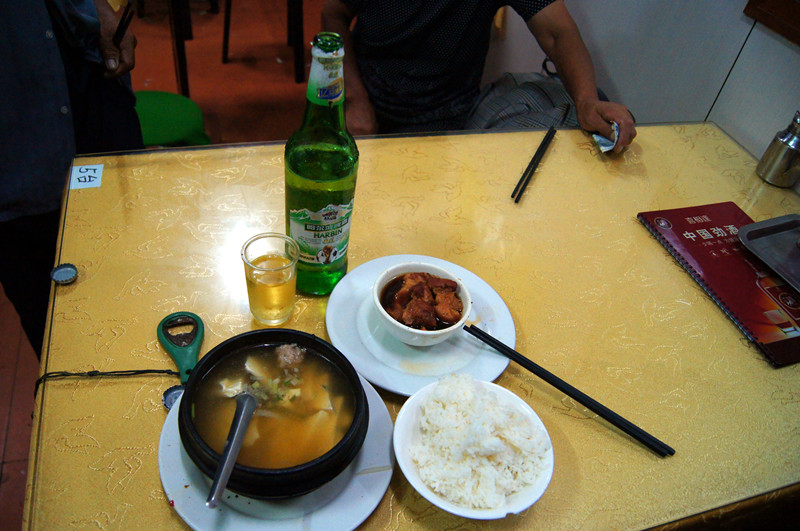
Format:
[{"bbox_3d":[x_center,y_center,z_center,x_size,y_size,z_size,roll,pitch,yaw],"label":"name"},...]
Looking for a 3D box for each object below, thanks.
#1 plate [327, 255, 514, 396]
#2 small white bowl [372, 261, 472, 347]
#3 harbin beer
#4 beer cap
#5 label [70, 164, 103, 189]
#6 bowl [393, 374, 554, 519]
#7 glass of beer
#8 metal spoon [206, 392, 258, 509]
[{"bbox_3d":[0.024,0.066,0.669,0.208,0.024,0.208,5,42,-5],"label":"plate"},{"bbox_3d":[0.021,0.050,0.654,0.104,0.050,0.104,5,42,-5],"label":"small white bowl"},{"bbox_3d":[-0.081,-0.094,0.625,0.073,0.292,0.073,-4,44,-14],"label":"harbin beer"},{"bbox_3d":[-0.376,0.010,0.672,0.030,0.007,0.030,5,42,-5],"label":"beer cap"},{"bbox_3d":[-0.425,-0.121,0.814,0.040,0.001,0.054,-6,44,-16],"label":"label"},{"bbox_3d":[0.062,0.169,0.533,0.140,0.064,0.140,5,42,-5],"label":"bowl"},{"bbox_3d":[-0.138,0.018,0.645,0.059,0.088,0.059,-2,43,-12],"label":"glass of beer"},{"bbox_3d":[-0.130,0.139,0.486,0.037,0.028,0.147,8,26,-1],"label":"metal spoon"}]

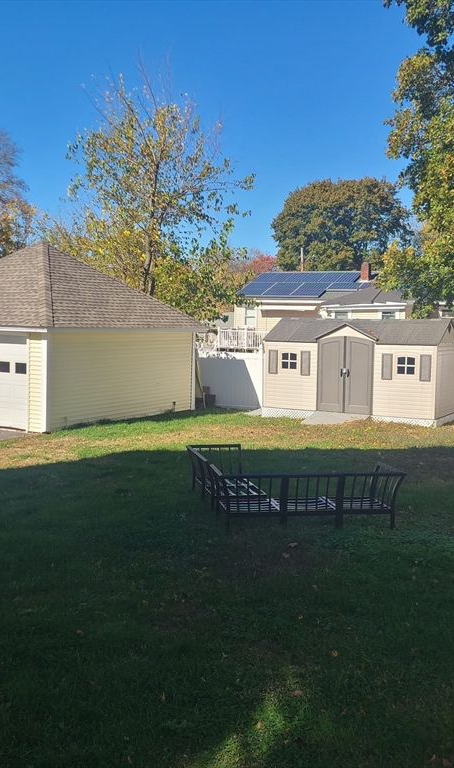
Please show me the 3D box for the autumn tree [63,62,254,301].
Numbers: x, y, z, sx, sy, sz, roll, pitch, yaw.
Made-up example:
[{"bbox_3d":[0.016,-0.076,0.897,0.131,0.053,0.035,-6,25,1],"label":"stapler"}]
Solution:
[{"bbox_3d":[-2.522,-5.506,27.671,6.917,11.790,6.917,1,4,0],"label":"autumn tree"}]

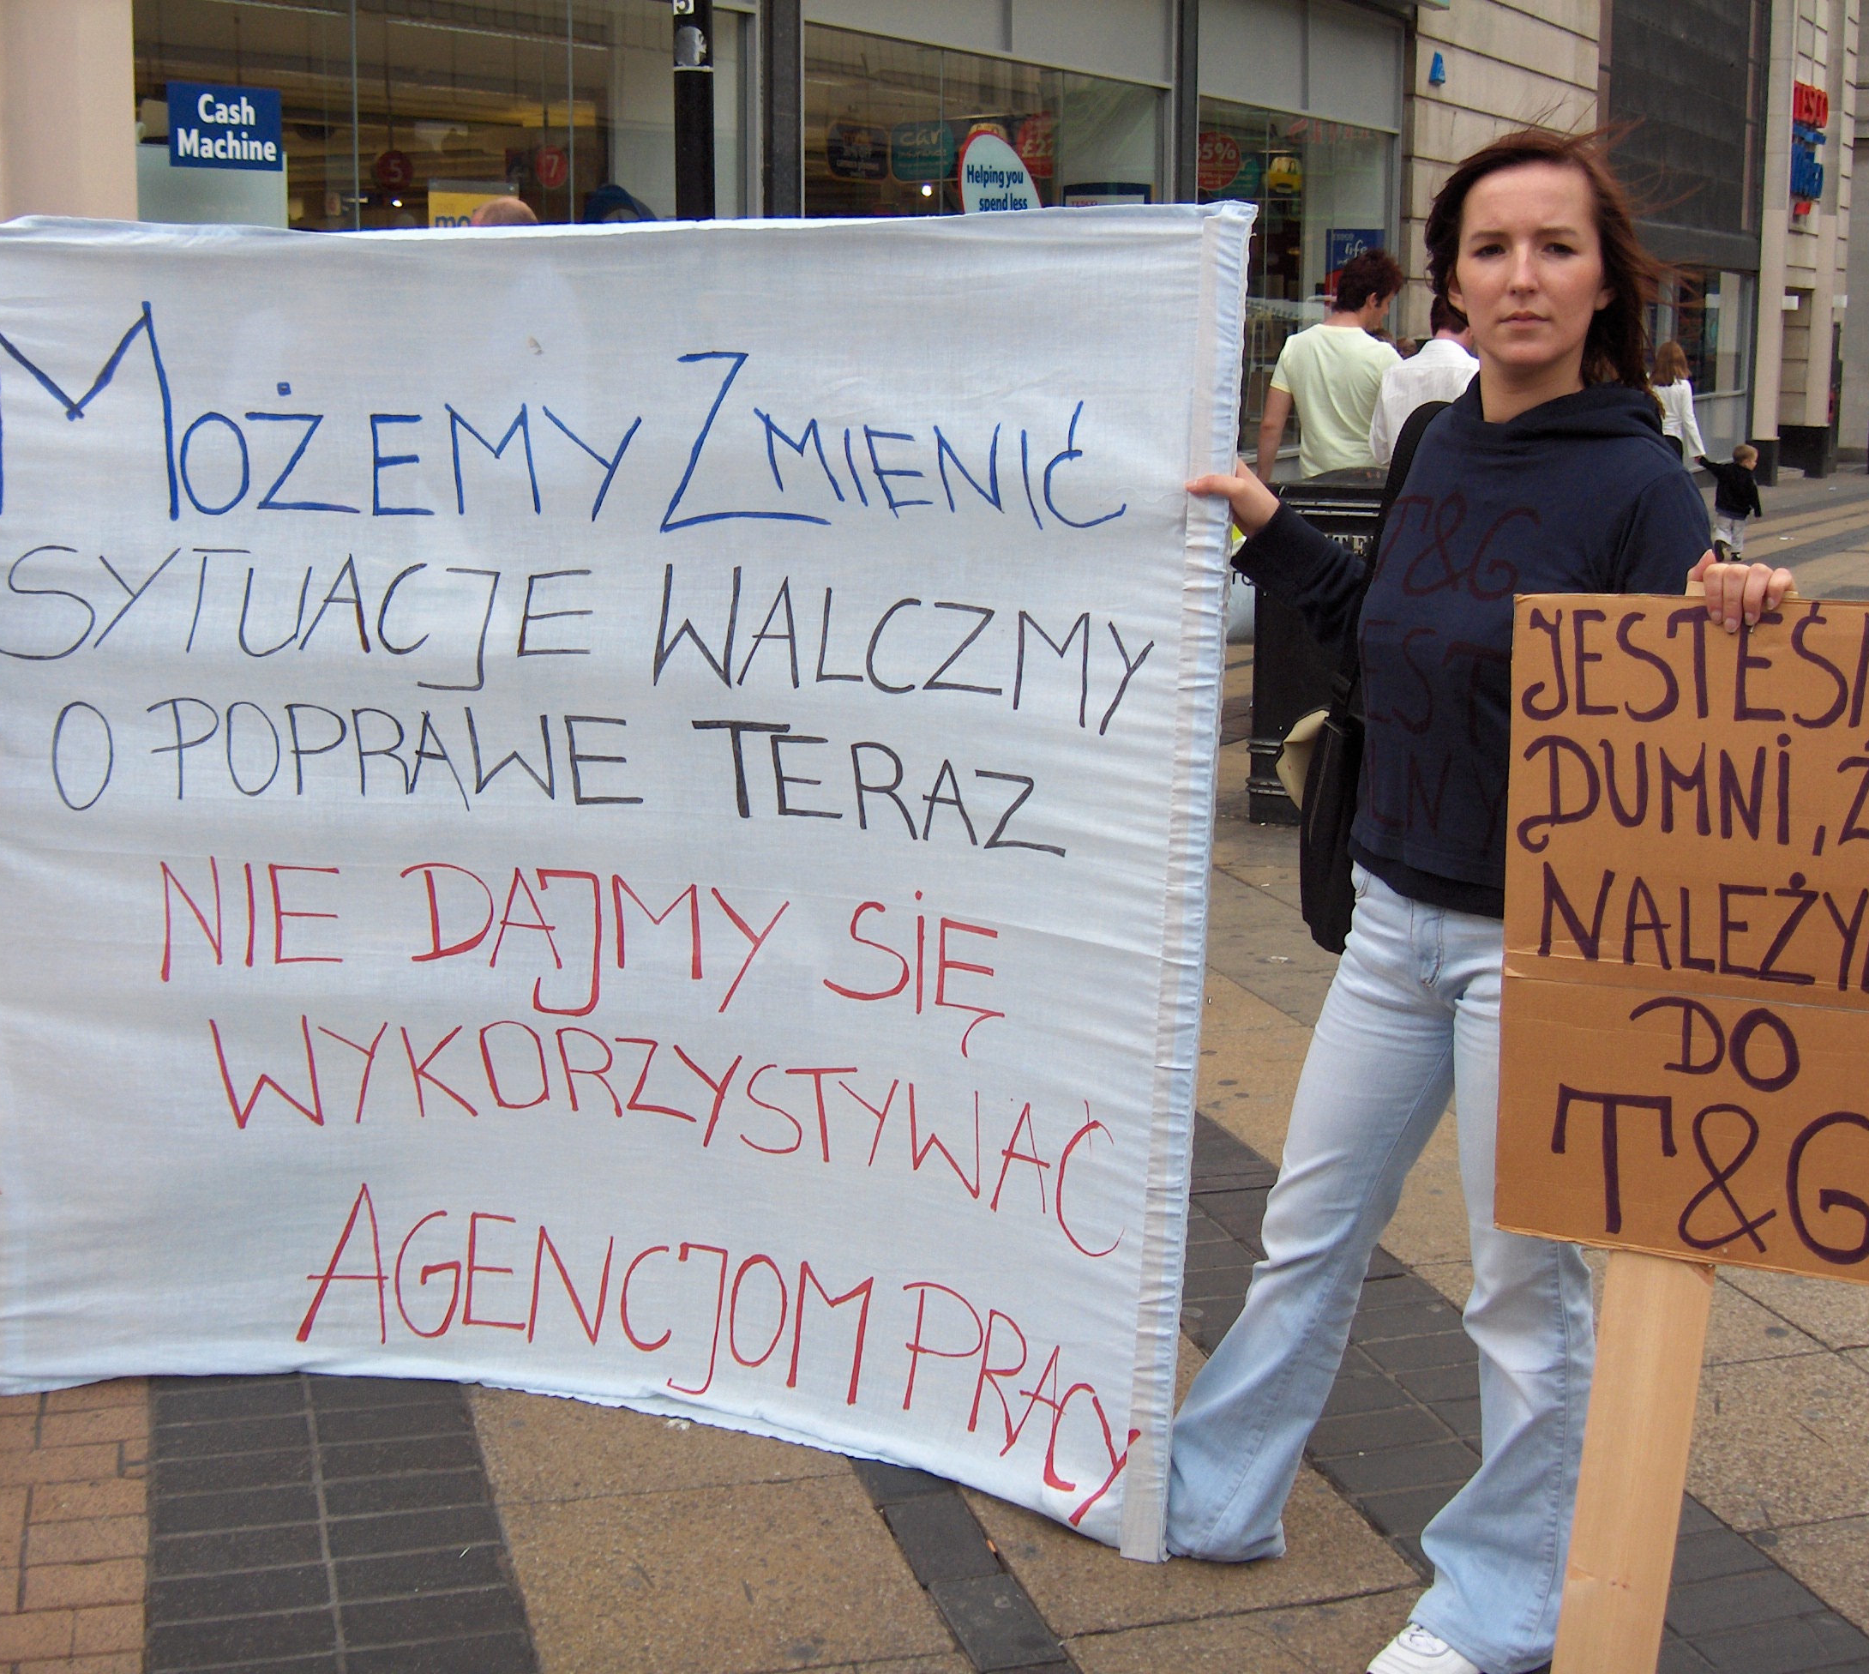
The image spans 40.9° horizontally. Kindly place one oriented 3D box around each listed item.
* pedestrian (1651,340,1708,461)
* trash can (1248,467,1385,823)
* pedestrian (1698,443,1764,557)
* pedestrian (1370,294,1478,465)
[{"bbox_3d":[5.555,-2.896,18.900,0.500,1.650,0.360,6,13,27],"label":"pedestrian"},{"bbox_3d":[1.277,-0.574,7.450,0.530,1.040,0.530,5,13,24],"label":"trash can"},{"bbox_3d":[6.070,-2.563,19.100,0.420,0.880,0.300,9,14,36],"label":"pedestrian"},{"bbox_3d":[1.733,-1.048,8.500,0.500,1.740,0.360,5,13,24],"label":"pedestrian"}]

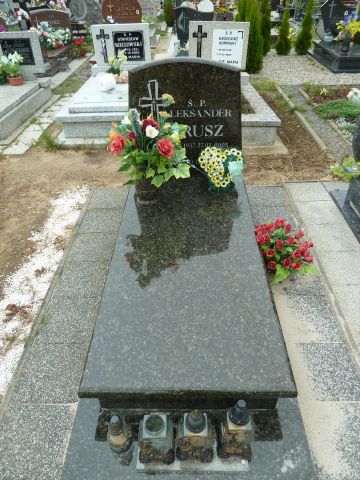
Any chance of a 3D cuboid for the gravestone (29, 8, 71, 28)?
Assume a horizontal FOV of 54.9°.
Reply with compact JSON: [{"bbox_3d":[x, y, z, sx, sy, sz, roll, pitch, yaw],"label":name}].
[{"bbox_3d":[-2.410,-4.041,6.569,0.760,0.550,0.130,0,39,0],"label":"gravestone"}]

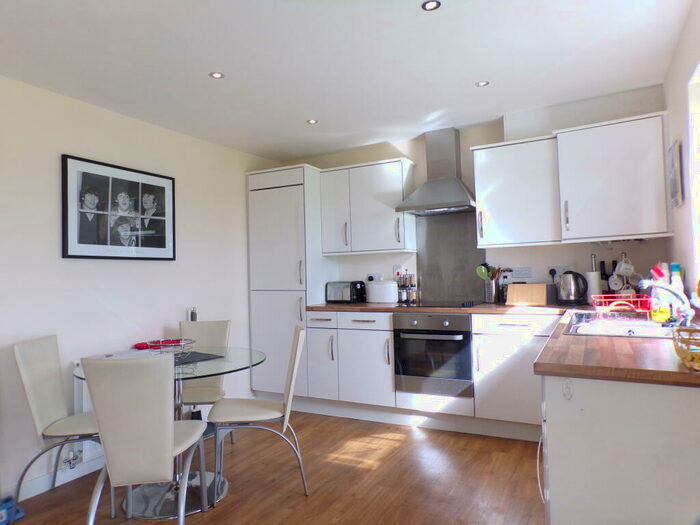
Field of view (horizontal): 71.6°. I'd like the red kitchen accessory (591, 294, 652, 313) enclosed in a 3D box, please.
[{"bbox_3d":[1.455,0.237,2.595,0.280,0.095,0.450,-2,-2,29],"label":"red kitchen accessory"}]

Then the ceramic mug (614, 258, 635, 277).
[{"bbox_3d":[1.912,0.035,3.377,0.112,0.118,0.088,9,3,27],"label":"ceramic mug"}]

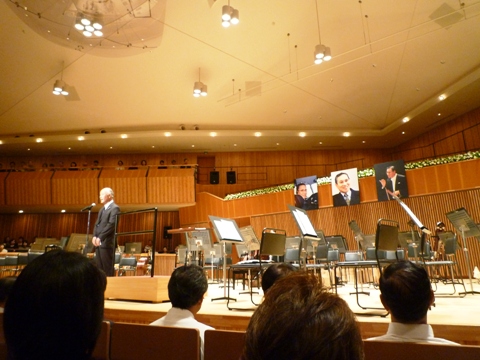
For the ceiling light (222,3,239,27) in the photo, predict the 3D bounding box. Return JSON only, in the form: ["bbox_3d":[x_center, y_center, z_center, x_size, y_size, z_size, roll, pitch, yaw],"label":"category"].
[{"bbox_3d":[-0.305,-5.375,11.384,0.560,0.440,0.580,-1,-14,0],"label":"ceiling light"}]

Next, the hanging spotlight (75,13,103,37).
[{"bbox_3d":[-3.569,-3.665,8.250,0.560,0.340,0.550,-1,-14,0],"label":"hanging spotlight"}]

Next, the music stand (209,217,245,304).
[{"bbox_3d":[-0.197,1.028,4.743,0.420,1.140,0.520,-10,-17,34],"label":"music stand"}]

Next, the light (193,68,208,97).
[{"bbox_3d":[-1.205,-3.041,10.609,0.420,0.870,0.420,-1,-14,0],"label":"light"}]

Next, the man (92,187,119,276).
[{"bbox_3d":[-2.048,0.936,5.289,0.330,1.690,0.480,10,-18,-37],"label":"man"}]

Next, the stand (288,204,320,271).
[{"bbox_3d":[0.735,0.850,4.062,0.420,1.130,0.520,-9,-16,30],"label":"stand"}]

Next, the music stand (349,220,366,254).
[{"bbox_3d":[1.863,1.195,5.480,0.400,1.130,0.480,0,-15,-6],"label":"music stand"}]

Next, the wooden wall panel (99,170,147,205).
[{"bbox_3d":[-4.421,0.227,13.100,1.800,1.360,0.420,-1,-14,0],"label":"wooden wall panel"}]

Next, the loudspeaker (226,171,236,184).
[{"bbox_3d":[-0.432,-0.082,17.539,0.420,0.630,0.400,1,-14,-8],"label":"loudspeaker"}]

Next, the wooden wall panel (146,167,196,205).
[{"bbox_3d":[-3.223,0.274,16.451,2.200,1.830,0.420,-1,-14,0],"label":"wooden wall panel"}]

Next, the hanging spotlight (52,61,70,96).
[{"bbox_3d":[-5.379,-3.142,10.530,0.420,1.040,0.420,-1,-14,0],"label":"hanging spotlight"}]

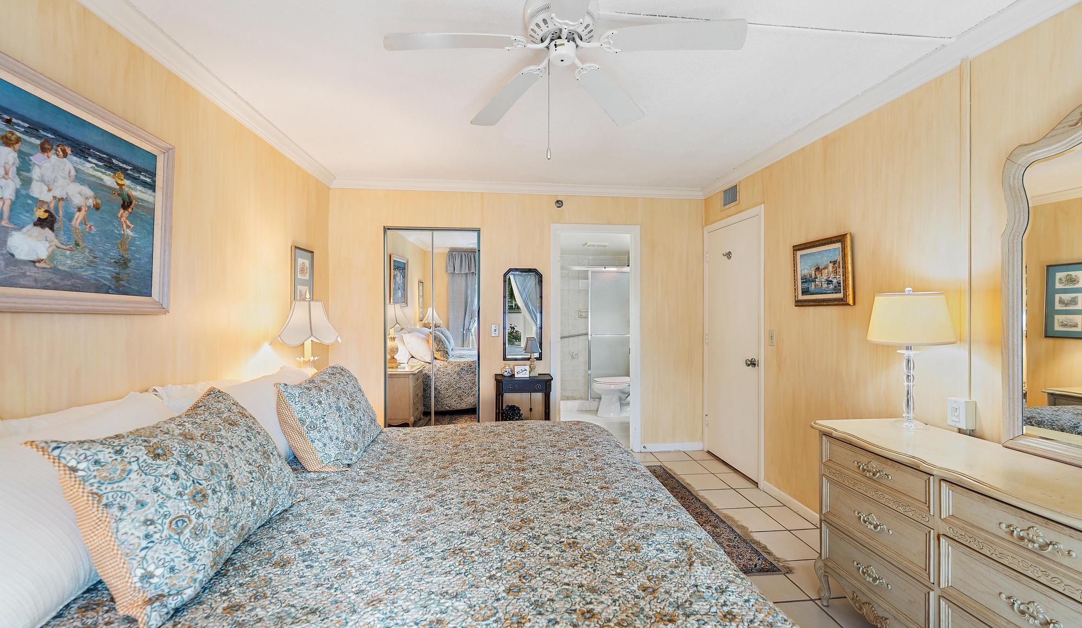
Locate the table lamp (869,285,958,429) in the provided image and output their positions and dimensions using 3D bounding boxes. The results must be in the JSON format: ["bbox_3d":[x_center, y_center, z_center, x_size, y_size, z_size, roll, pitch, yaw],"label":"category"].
[{"bbox_3d":[1.623,0.189,1.980,0.305,0.615,0.305,0,1,-6],"label":"table lamp"}]

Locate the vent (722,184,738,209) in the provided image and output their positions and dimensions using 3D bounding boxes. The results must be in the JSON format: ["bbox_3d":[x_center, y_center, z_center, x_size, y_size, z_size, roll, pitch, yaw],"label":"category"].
[{"bbox_3d":[1.584,-0.984,3.805,0.025,0.175,0.270,0,1,-6],"label":"vent"}]

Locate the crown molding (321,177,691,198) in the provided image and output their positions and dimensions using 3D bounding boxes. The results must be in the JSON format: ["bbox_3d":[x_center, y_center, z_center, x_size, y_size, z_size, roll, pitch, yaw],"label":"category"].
[{"bbox_3d":[-0.139,-1.123,4.047,3.394,0.075,0.075,0,1,-6],"label":"crown molding"}]

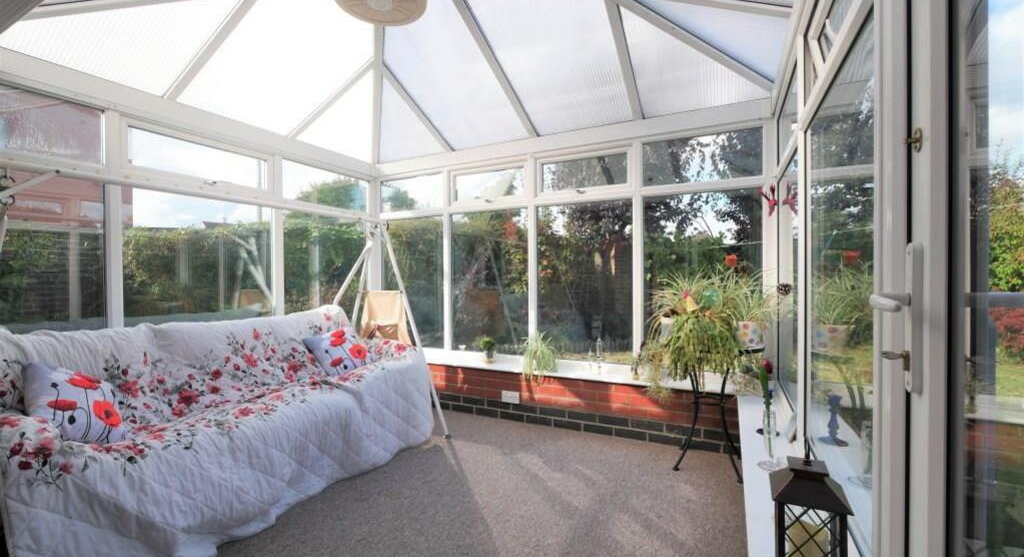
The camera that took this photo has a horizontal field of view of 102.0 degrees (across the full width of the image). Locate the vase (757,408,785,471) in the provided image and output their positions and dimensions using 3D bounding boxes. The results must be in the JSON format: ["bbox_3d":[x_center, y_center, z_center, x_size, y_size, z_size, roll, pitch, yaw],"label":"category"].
[{"bbox_3d":[0.976,0.600,1.561,0.100,0.215,0.100,0,0,25],"label":"vase"}]

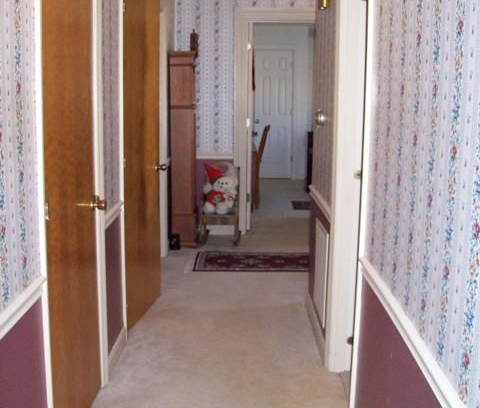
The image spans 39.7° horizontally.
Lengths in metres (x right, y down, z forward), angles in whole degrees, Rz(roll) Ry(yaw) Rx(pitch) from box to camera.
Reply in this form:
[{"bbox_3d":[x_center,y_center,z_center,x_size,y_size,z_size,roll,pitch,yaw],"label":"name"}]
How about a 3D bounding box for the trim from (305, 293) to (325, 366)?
[{"bbox_3d":[0.457,0.727,4.044,0.016,0.088,1.090,1,10,0],"label":"trim"}]

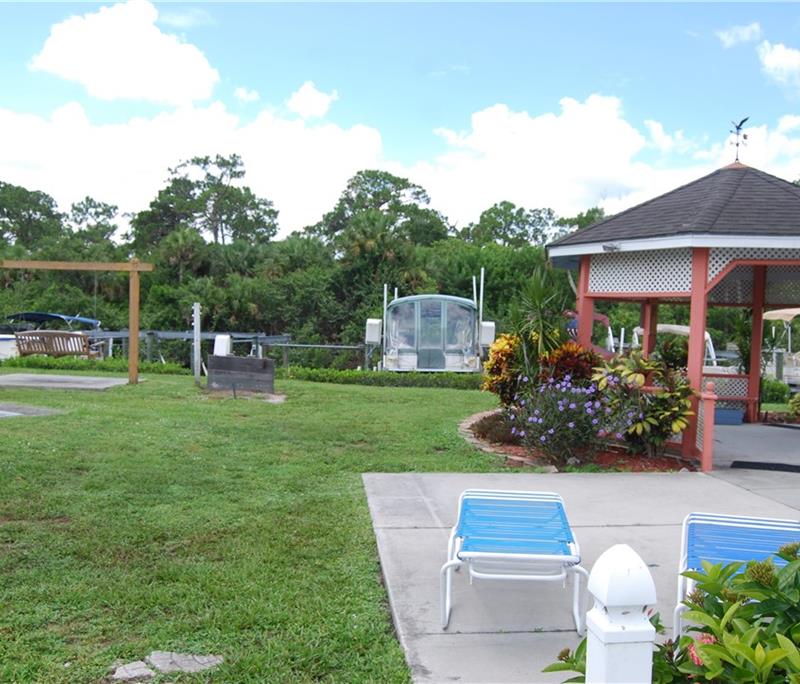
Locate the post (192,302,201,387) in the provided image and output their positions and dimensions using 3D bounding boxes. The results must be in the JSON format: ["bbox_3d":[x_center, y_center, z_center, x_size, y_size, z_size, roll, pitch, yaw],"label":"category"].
[{"bbox_3d":[-4.024,0.040,15.217,0.130,1.630,0.130,1,2,0],"label":"post"}]

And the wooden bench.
[{"bbox_3d":[-6.853,0.050,15.420,1.520,0.550,0.600,2,2,5],"label":"wooden bench"}]

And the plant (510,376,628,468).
[{"bbox_3d":[1.928,0.867,8.739,1.250,0.880,1.100,2,2,11],"label":"plant"}]

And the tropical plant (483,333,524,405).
[{"bbox_3d":[1.622,0.575,11.930,0.720,1.220,0.700,2,2,11],"label":"tropical plant"}]

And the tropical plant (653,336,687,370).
[{"bbox_3d":[4.710,0.597,13.329,0.650,1.220,0.600,2,2,11],"label":"tropical plant"}]

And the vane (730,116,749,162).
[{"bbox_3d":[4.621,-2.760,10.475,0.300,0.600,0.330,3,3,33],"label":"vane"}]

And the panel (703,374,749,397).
[{"bbox_3d":[4.920,0.712,12.577,1.450,0.360,0.050,2,2,11],"label":"panel"}]

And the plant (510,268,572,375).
[{"bbox_3d":[1.908,0.137,10.512,0.850,2.200,0.820,2,2,11],"label":"plant"}]

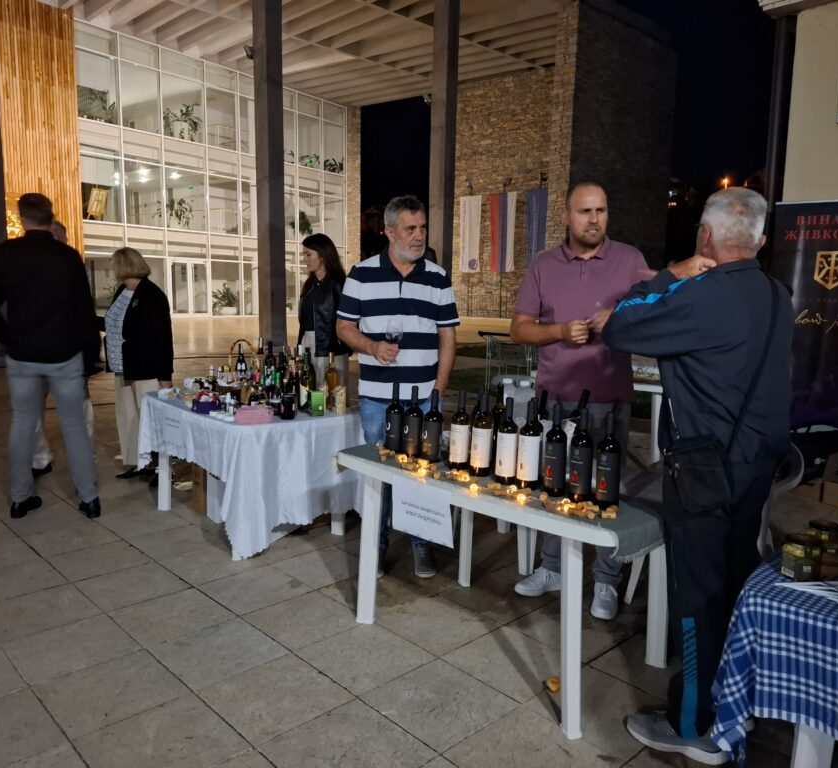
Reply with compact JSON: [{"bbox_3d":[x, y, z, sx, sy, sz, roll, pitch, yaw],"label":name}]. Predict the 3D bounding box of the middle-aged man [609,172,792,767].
[{"bbox_3d":[0.878,0.285,2.068,0.520,1.661,0.550,7,9,40],"label":"middle-aged man"}]

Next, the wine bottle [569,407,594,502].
[{"bbox_3d":[0.531,0.225,2.201,0.074,0.303,0.074,8,10,44],"label":"wine bottle"}]

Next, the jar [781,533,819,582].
[{"bbox_3d":[0.905,0.406,1.608,0.086,0.090,0.086,1,7,0],"label":"jar"}]

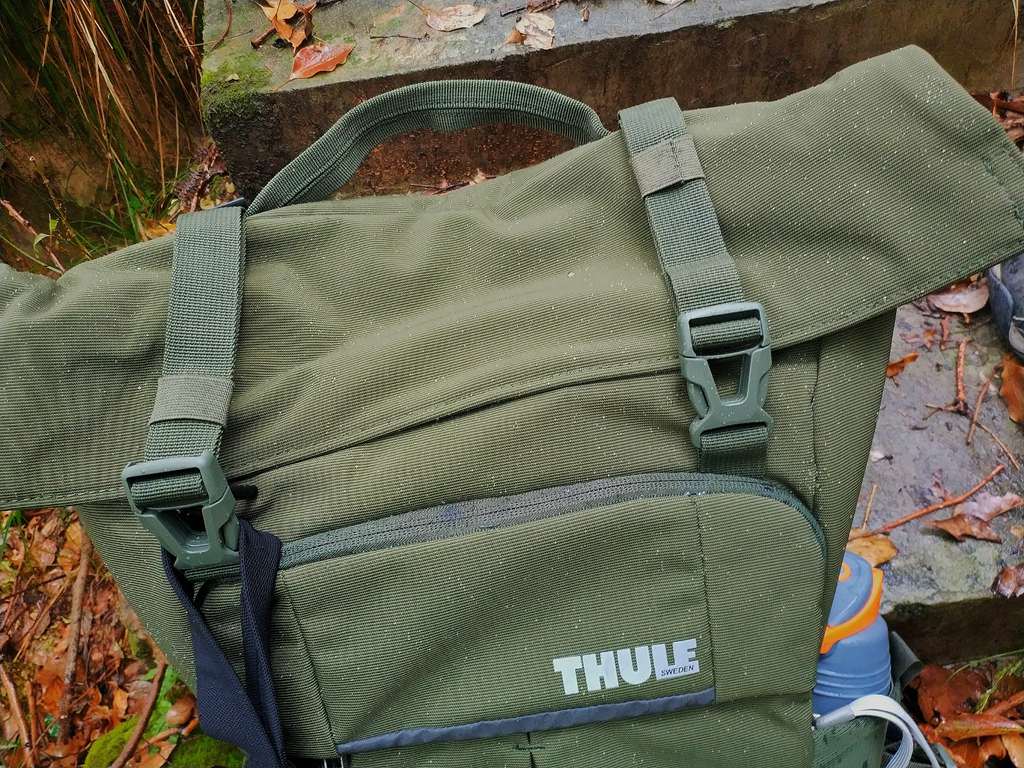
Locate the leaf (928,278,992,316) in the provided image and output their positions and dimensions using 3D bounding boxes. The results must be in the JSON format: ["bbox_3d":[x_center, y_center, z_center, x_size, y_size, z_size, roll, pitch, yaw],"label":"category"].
[{"bbox_3d":[0.368,-0.077,0.775,0.053,0.012,0.038,1,51,9],"label":"leaf"}]

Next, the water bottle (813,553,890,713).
[{"bbox_3d":[0.206,0.200,0.590,0.062,0.200,0.062,-5,14,0],"label":"water bottle"}]

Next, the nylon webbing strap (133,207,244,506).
[{"bbox_3d":[-0.124,-0.014,0.370,0.031,0.026,0.122,2,78,1],"label":"nylon webbing strap"}]

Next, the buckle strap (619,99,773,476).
[{"bbox_3d":[0.071,-0.040,0.374,0.036,0.030,0.158,-10,80,-2],"label":"buckle strap"}]

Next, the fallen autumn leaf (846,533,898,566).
[{"bbox_3d":[0.242,0.110,0.640,0.043,0.008,0.030,7,52,14],"label":"fallen autumn leaf"}]

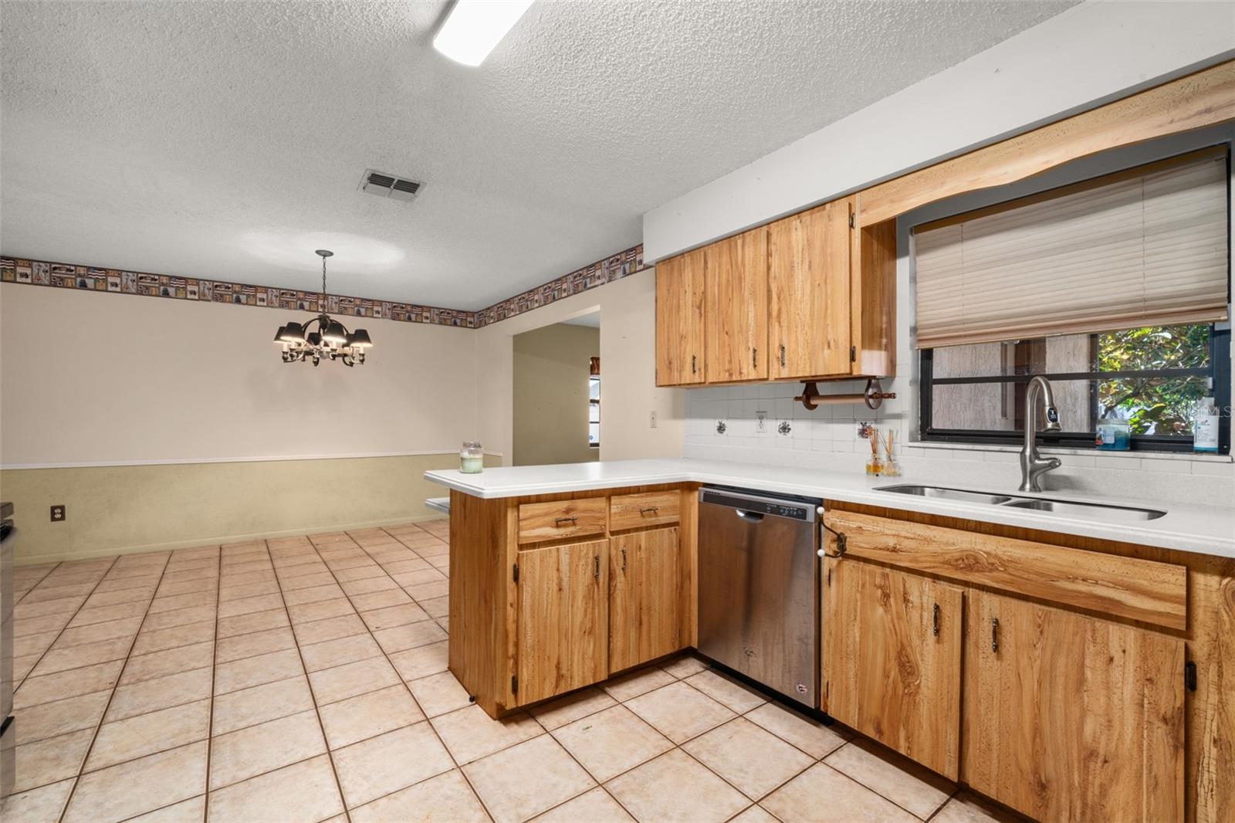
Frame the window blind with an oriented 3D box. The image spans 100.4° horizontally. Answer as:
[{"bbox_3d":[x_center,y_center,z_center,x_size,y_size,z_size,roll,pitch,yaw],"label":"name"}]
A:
[{"bbox_3d":[1.562,-0.537,1.891,0.050,0.530,0.878,1,-1,-37],"label":"window blind"}]

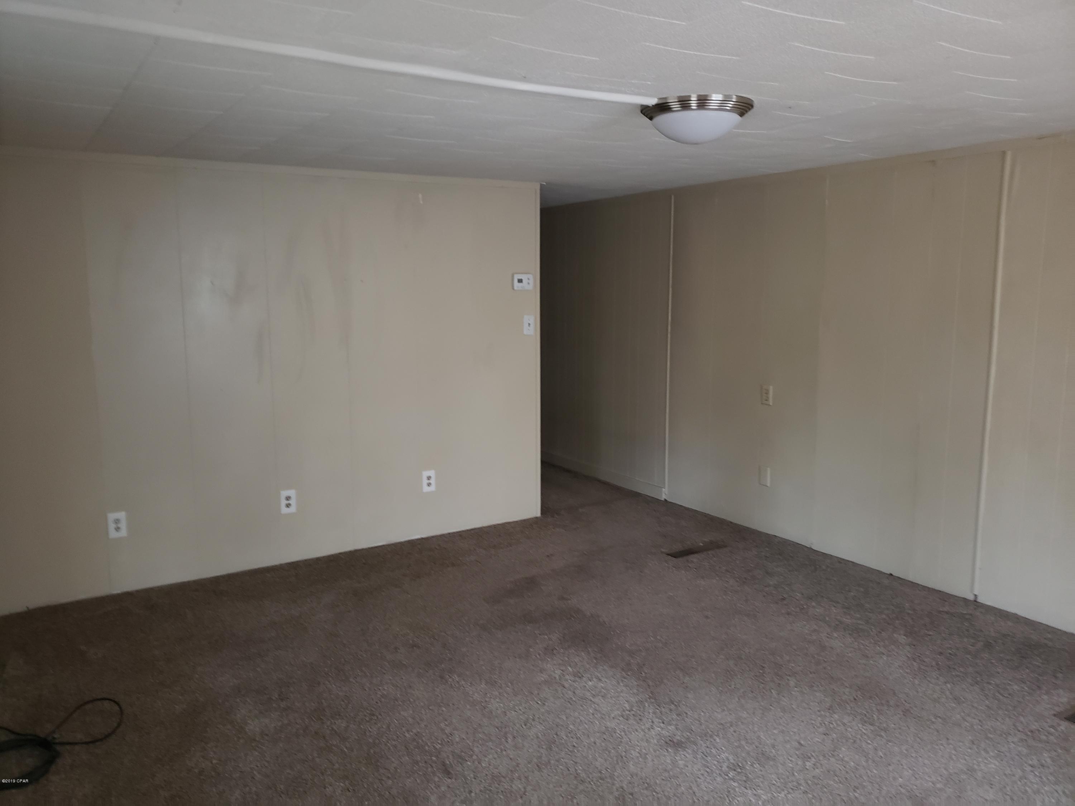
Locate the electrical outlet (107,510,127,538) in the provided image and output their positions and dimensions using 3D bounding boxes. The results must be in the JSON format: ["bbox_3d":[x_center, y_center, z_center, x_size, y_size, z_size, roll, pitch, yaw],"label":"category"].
[{"bbox_3d":[-1.976,0.573,3.798,0.075,0.119,0.010,-5,9,-33],"label":"electrical outlet"}]

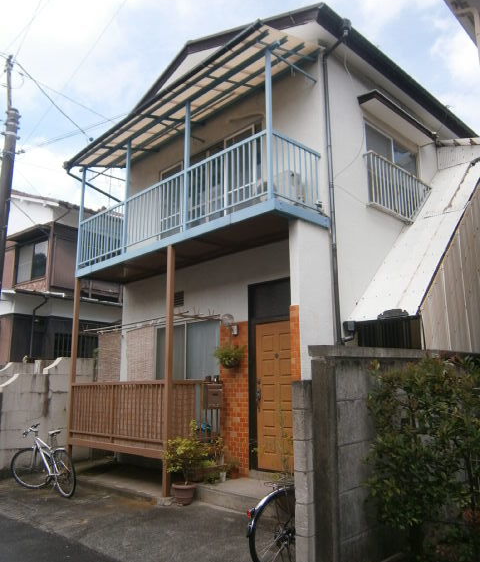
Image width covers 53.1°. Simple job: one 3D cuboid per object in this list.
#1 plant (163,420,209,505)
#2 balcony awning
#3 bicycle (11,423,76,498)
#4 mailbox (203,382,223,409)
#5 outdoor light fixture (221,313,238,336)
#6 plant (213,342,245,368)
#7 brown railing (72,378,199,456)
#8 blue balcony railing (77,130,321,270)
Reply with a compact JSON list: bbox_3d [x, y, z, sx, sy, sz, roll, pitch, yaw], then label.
[{"bbox_3d":[-0.719,2.366,6.321,0.500,1.060,0.530,-1,-12,0],"label":"plant"},{"bbox_3d":[-1.110,-2.706,8.074,5.100,0.150,1.400,-13,-1,44],"label":"balcony awning"},{"bbox_3d":[-2.922,2.709,7.322,1.600,1.000,0.540,-11,-16,38],"label":"bicycle"},{"bbox_3d":[-0.384,1.662,6.951,0.280,0.360,0.150,12,-17,-44],"label":"mailbox"},{"bbox_3d":[-0.148,0.651,7.254,0.240,0.310,0.180,12,-17,-44],"label":"outdoor light fixture"},{"bbox_3d":[-0.161,1.103,7.143,0.310,0.370,0.400,12,-17,-44],"label":"plant"},{"bbox_3d":[-1.764,2.127,7.642,0.620,1.040,2.920,12,-17,-44],"label":"brown railing"},{"bbox_3d":[-1.027,-0.971,7.841,1.060,0.930,4.950,12,-17,-44],"label":"blue balcony railing"}]

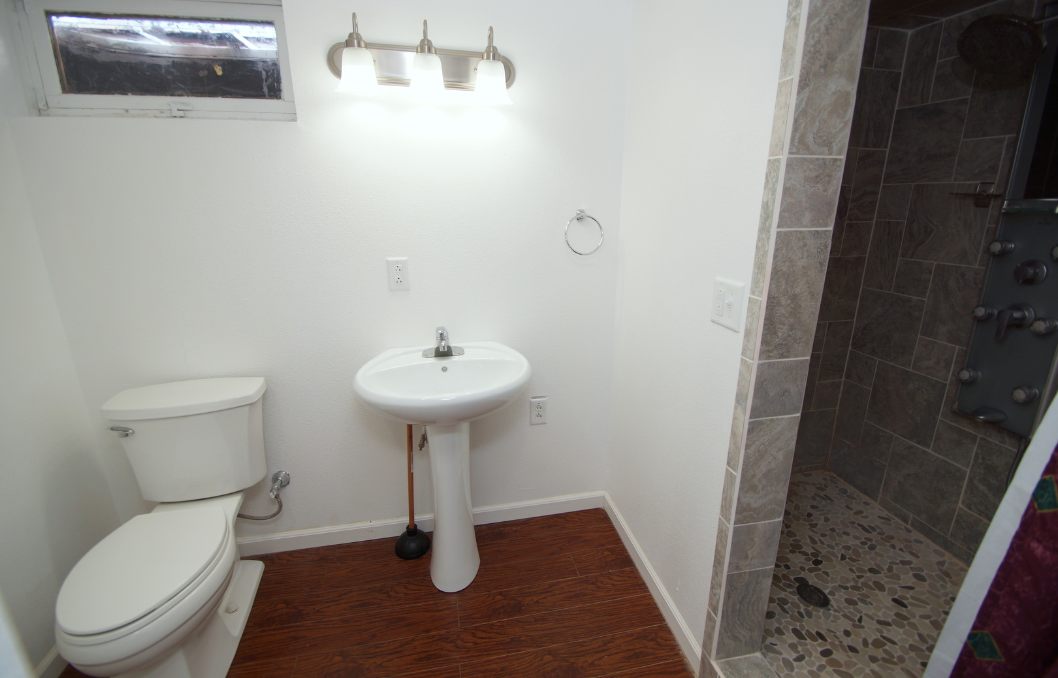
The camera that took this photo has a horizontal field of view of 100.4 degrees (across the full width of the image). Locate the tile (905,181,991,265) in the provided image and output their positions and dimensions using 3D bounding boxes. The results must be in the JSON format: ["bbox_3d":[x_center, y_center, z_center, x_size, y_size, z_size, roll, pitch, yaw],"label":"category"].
[{"bbox_3d":[1.628,-0.453,1.724,0.012,0.300,0.300,-2,15,-8],"label":"tile"}]

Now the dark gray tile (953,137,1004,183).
[{"bbox_3d":[1.631,-0.643,1.595,0.010,0.147,0.146,-3,16,-11],"label":"dark gray tile"}]

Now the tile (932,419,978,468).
[{"bbox_3d":[1.661,0.408,1.720,0.012,0.148,0.148,-2,15,-8],"label":"tile"}]

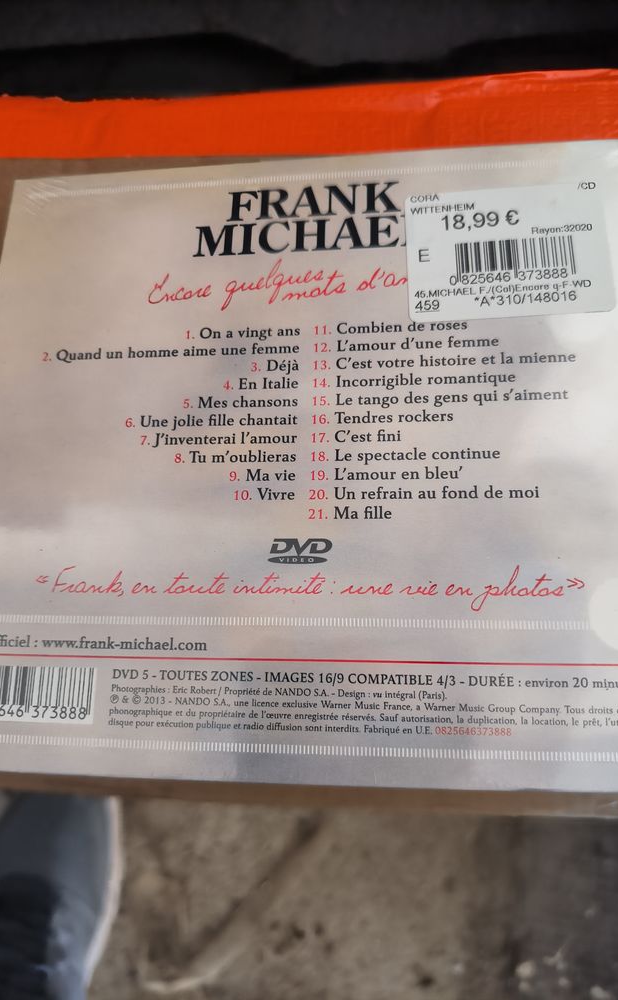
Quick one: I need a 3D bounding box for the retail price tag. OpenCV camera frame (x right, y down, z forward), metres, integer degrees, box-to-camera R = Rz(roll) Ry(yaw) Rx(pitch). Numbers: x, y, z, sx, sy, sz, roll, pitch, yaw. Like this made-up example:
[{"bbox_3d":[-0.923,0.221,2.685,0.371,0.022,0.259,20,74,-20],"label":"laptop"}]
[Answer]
[{"bbox_3d":[0.041,-0.051,0.143,0.041,0.001,0.031,-1,74,7],"label":"retail price tag"}]

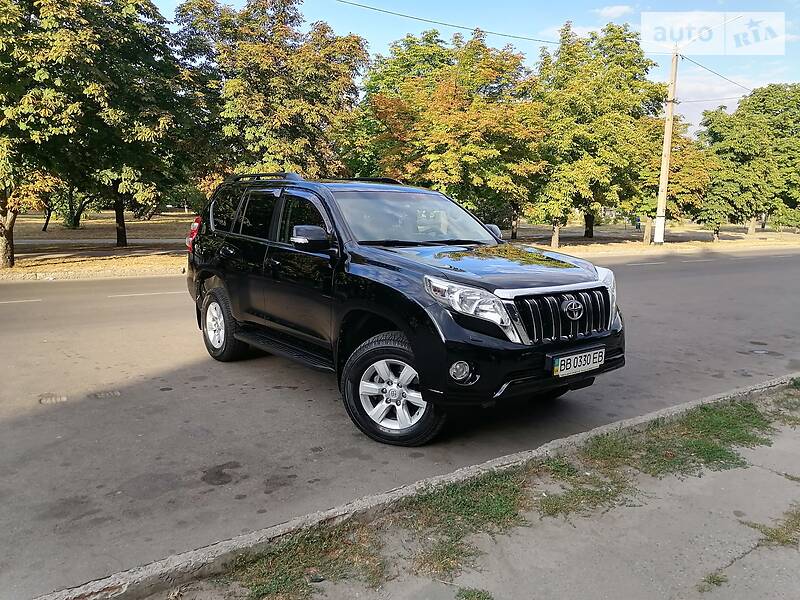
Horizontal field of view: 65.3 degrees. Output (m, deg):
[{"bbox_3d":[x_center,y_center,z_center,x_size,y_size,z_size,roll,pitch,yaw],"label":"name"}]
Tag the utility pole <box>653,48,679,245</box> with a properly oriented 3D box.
[{"bbox_3d":[13.264,-7.512,31.000,0.400,9.518,0.400,1,8,0],"label":"utility pole"}]

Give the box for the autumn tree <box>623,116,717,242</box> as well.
[{"bbox_3d":[13.418,-5.941,31.300,4.715,6.328,4.715,1,8,0],"label":"autumn tree"}]

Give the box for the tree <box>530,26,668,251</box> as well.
[{"bbox_3d":[8.609,-7.050,27.200,5.841,9.505,5.841,1,8,0],"label":"tree"}]

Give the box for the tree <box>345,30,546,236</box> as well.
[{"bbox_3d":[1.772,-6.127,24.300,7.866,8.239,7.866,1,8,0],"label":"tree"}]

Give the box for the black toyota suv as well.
[{"bbox_3d":[-0.317,-0.201,5.832,1.930,1.880,4.780,-5,10,-38],"label":"black toyota suv"}]

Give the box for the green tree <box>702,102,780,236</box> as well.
[{"bbox_3d":[25.175,-9.390,46.000,6.045,9.430,6.045,1,8,0],"label":"green tree"}]

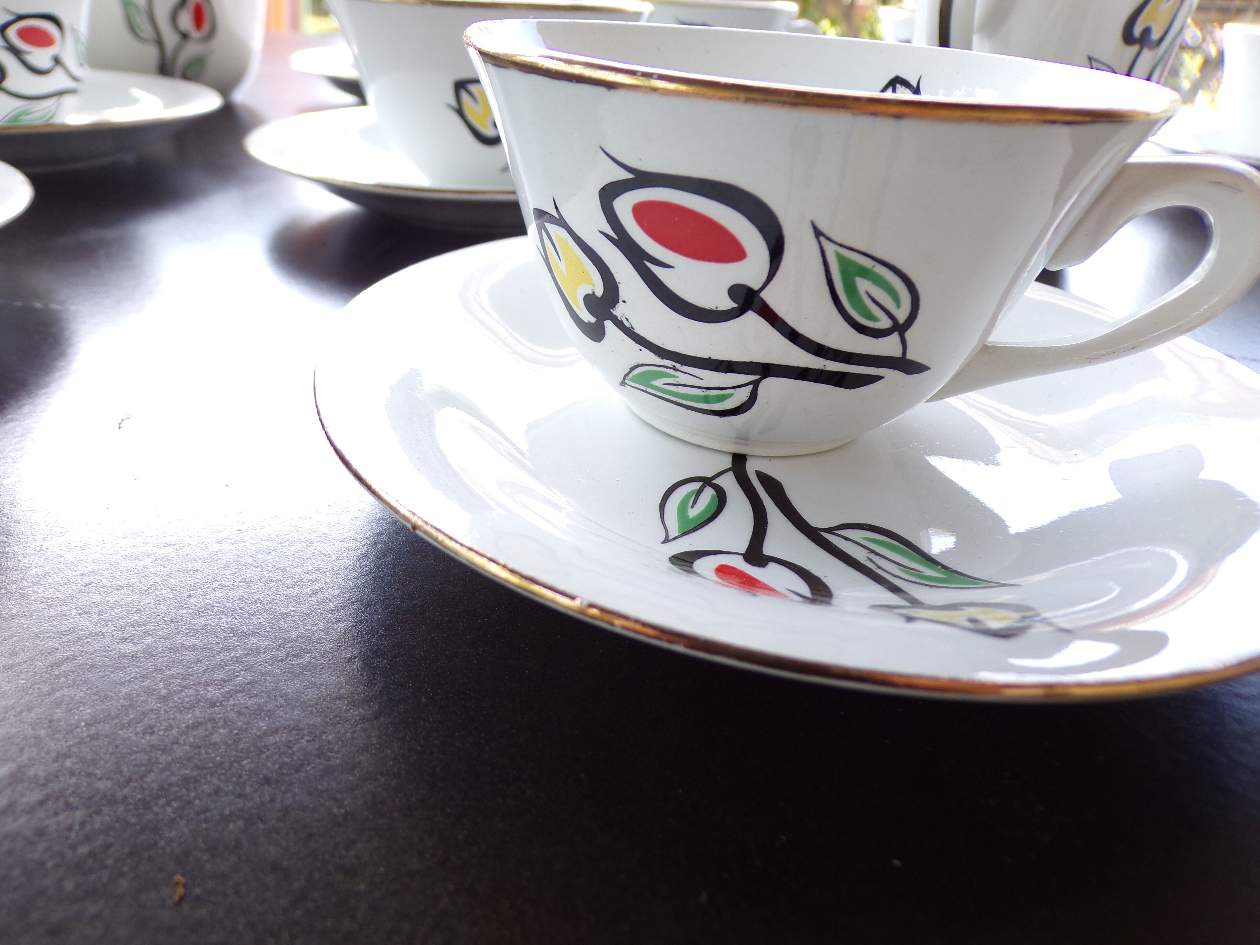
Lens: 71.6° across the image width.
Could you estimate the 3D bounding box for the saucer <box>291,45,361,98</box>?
[{"bbox_3d":[-0.094,-0.195,0.441,0.147,0.019,0.147,4,30,-2],"label":"saucer"}]

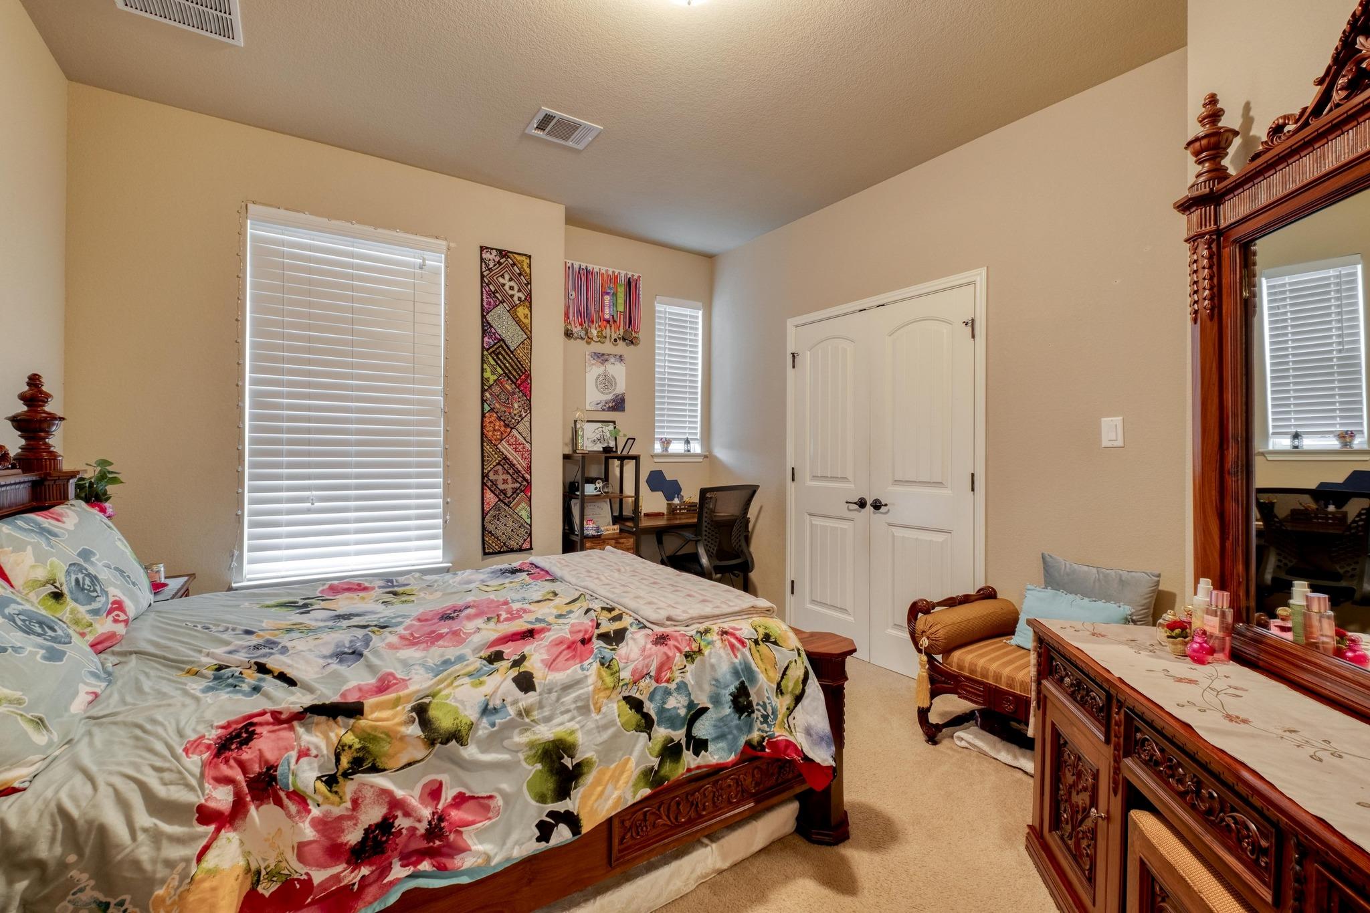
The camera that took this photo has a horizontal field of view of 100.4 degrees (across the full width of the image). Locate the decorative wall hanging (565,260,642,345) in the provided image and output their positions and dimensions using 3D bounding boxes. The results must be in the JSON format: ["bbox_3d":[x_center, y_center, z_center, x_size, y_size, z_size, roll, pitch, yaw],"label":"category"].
[{"bbox_3d":[-0.563,-1.052,3.967,0.615,0.525,0.050,0,0,-35],"label":"decorative wall hanging"}]

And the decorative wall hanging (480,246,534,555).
[{"bbox_3d":[-1.027,-0.315,3.321,0.300,1.765,0.012,0,0,-35],"label":"decorative wall hanging"}]

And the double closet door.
[{"bbox_3d":[1.061,0.168,3.280,0.060,2.050,1.235,0,0,-35],"label":"double closet door"}]

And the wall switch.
[{"bbox_3d":[1.724,-0.095,2.302,0.012,0.119,0.074,0,0,-35],"label":"wall switch"}]

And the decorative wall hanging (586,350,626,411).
[{"bbox_3d":[-0.547,-0.518,3.999,0.303,0.404,0.025,0,0,-35],"label":"decorative wall hanging"}]

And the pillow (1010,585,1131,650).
[{"bbox_3d":[1.514,0.676,2.261,0.120,0.270,0.390,29,-12,-24],"label":"pillow"}]

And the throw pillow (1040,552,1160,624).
[{"bbox_3d":[1.615,0.609,2.264,0.130,0.400,0.400,20,-11,-33],"label":"throw pillow"}]

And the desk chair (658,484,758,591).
[{"bbox_3d":[0.125,0.688,3.635,0.560,0.990,0.600,0,0,-35],"label":"desk chair"}]

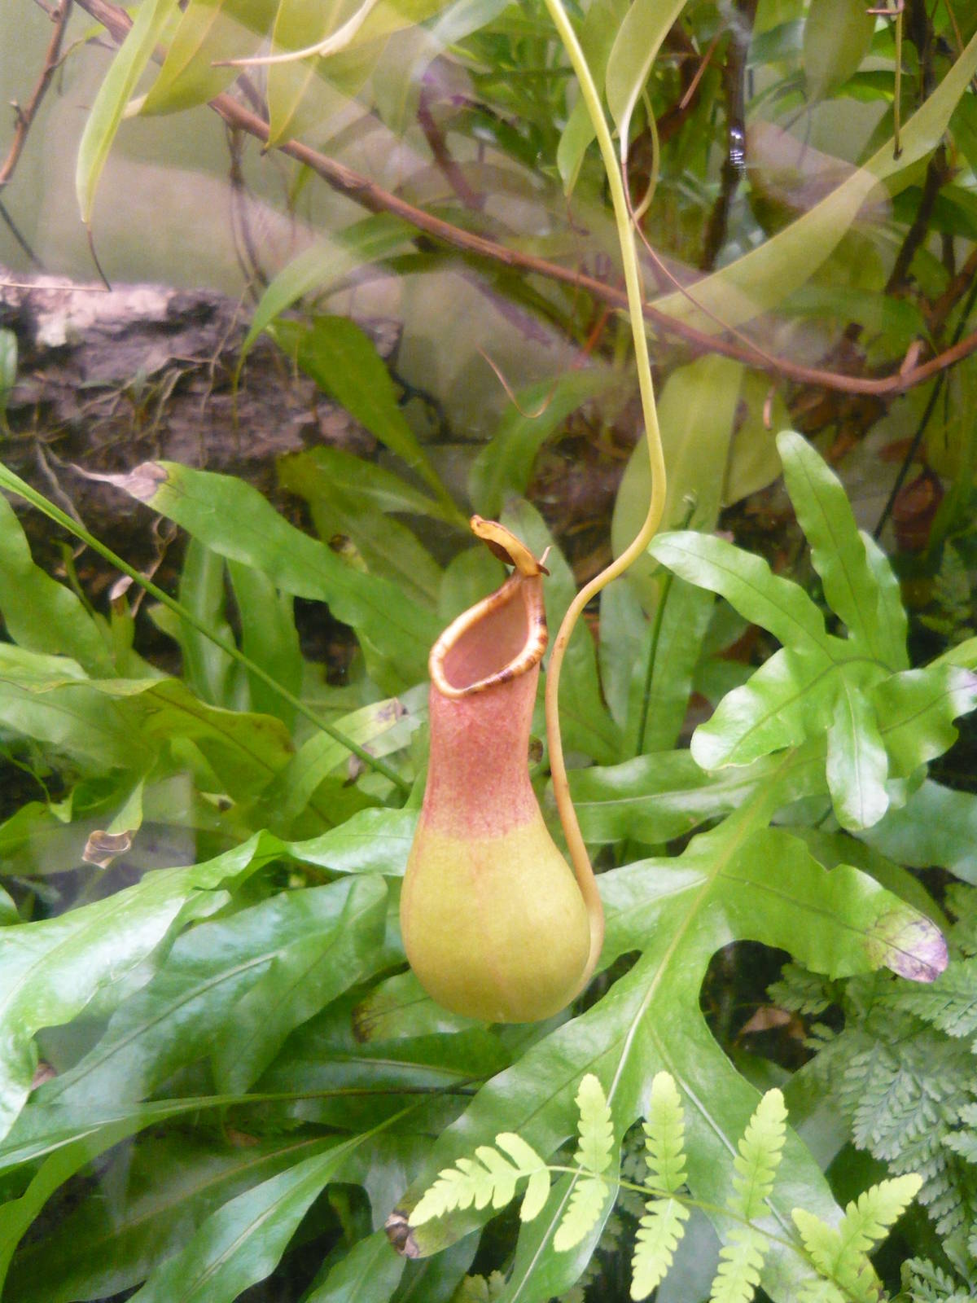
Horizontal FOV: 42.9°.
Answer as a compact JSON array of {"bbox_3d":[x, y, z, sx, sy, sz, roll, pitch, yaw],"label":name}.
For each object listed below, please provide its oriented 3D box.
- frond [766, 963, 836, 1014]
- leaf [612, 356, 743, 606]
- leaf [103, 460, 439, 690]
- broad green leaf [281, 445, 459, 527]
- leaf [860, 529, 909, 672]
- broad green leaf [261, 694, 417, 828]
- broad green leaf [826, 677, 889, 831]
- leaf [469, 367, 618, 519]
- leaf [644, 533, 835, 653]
[{"bbox_3d":[0.156,0.169,0.620,0.033,0.022,0.024,11,46,0],"label":"frond"},{"bbox_3d":[0.118,-0.107,0.765,0.068,0.176,0.030,12,-16,2],"label":"leaf"},{"bbox_3d":[-0.113,-0.044,0.625,0.205,0.035,0.051,28,63,14],"label":"leaf"},{"bbox_3d":[-0.071,-0.095,0.740,0.115,0.025,0.035,19,67,10],"label":"broad green leaf"},{"bbox_3d":[0.195,-0.026,0.615,0.021,0.077,0.020,-6,-23,5],"label":"leaf"},{"bbox_3d":[-0.071,0.054,0.605,0.088,0.030,0.031,-41,56,-7],"label":"broad green leaf"},{"bbox_3d":[0.167,0.045,0.562,0.028,0.072,0.025,2,-20,1],"label":"broad green leaf"},{"bbox_3d":[0.041,-0.127,0.765,0.045,0.040,0.133,33,68,9],"label":"leaf"},{"bbox_3d":[0.117,-0.027,0.585,0.096,0.025,0.032,30,67,12],"label":"leaf"}]

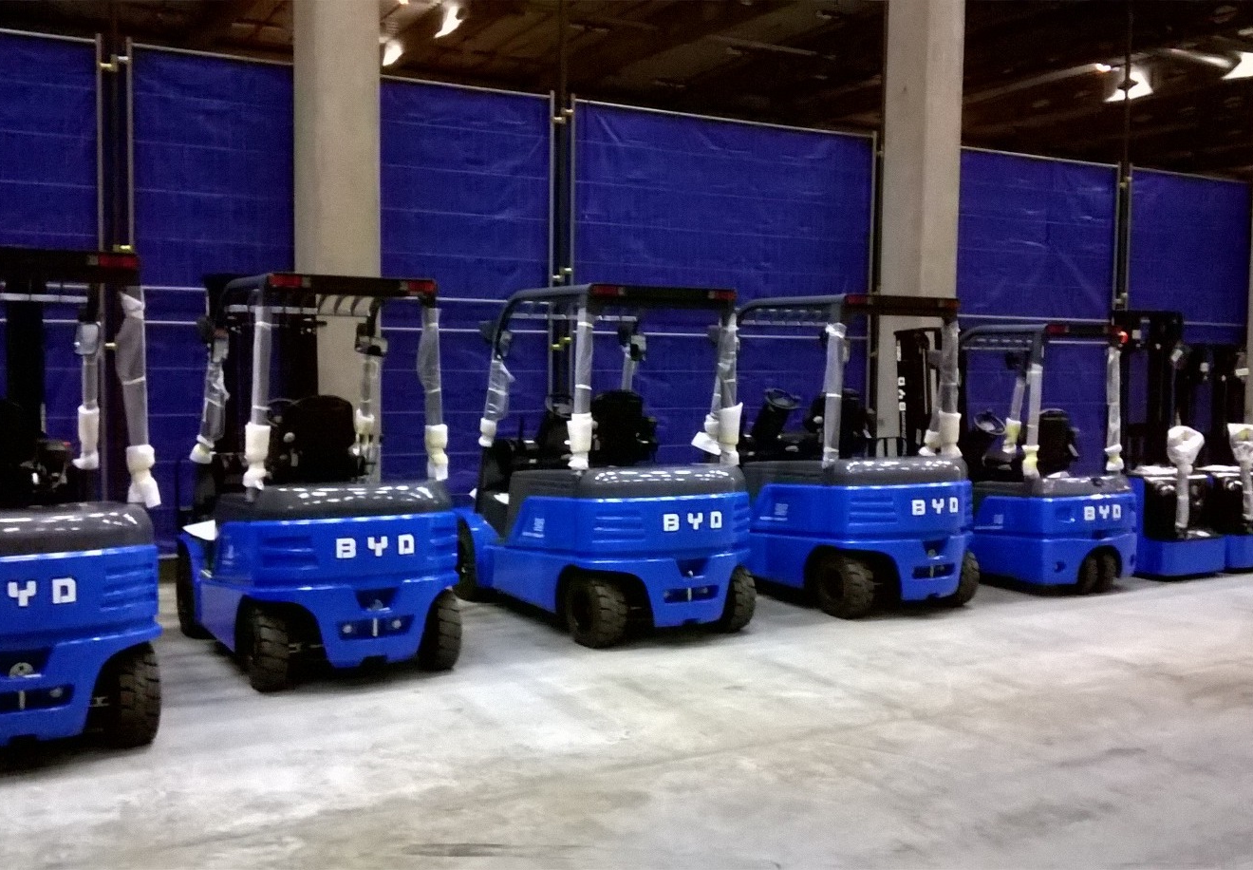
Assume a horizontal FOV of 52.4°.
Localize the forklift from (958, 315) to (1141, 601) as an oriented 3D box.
[{"bbox_3d":[3.182,0.128,10.596,1.120,2.070,2.200,-1,4,-29],"label":"forklift"}]

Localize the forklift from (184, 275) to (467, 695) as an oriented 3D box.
[{"bbox_3d":[-1.880,0.144,7.710,1.300,2.260,2.580,-1,4,-28],"label":"forklift"}]

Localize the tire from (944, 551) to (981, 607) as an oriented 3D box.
[{"bbox_3d":[2.346,1.005,9.233,0.185,0.464,0.464,-1,4,-24],"label":"tire"}]

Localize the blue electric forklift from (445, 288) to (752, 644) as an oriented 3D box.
[{"bbox_3d":[-0.137,0.137,8.692,1.270,2.200,2.380,-1,4,-29],"label":"blue electric forklift"}]

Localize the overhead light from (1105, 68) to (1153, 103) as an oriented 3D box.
[{"bbox_3d":[8.707,-6.049,22.038,0.560,0.430,0.560,-1,4,-29],"label":"overhead light"}]

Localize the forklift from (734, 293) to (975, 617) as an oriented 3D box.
[{"bbox_3d":[1.549,0.099,9.656,1.270,2.200,2.380,-1,4,-29],"label":"forklift"}]

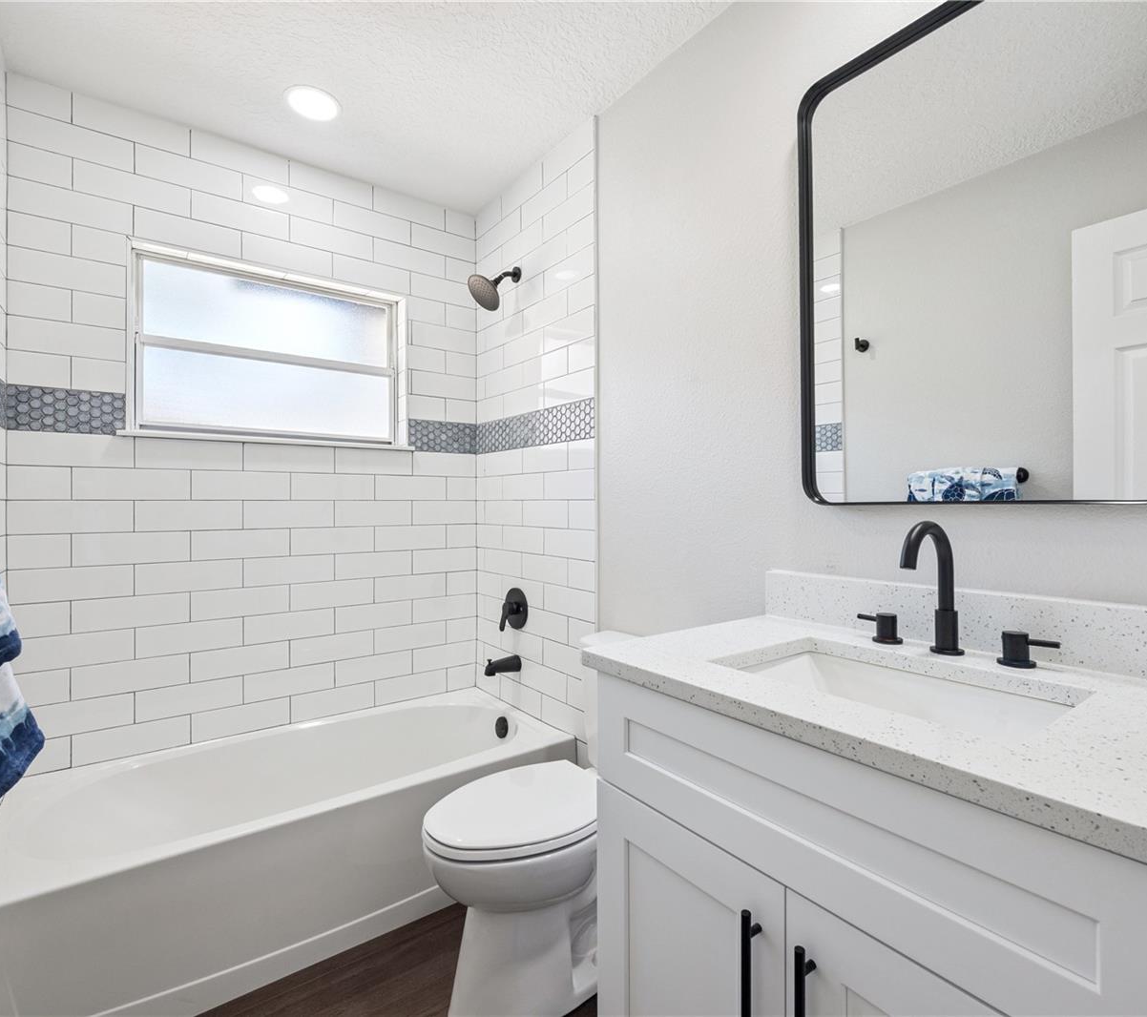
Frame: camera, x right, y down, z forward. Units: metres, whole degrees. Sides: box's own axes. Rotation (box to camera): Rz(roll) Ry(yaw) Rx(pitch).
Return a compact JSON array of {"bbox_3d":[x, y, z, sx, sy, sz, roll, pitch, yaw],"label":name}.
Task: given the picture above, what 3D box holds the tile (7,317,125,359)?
[{"bbox_3d":[-1.533,-0.513,1.806,0.274,0.099,0.009,0,0,-36],"label":"tile"}]

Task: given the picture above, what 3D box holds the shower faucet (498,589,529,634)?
[{"bbox_3d":[-0.251,0.398,2.326,0.068,0.167,0.163,0,0,-37],"label":"shower faucet"}]

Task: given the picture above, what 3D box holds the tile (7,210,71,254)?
[{"bbox_3d":[-1.587,-0.817,1.768,0.142,0.099,0.009,0,0,-36],"label":"tile"}]

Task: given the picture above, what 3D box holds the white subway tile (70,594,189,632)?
[{"bbox_3d":[-1.401,0.328,1.896,0.303,0.099,0.009,0,0,-36],"label":"white subway tile"}]

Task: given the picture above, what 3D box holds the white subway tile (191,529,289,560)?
[{"bbox_3d":[-1.156,0.123,2.074,0.301,0.099,0.009,0,0,-36],"label":"white subway tile"}]

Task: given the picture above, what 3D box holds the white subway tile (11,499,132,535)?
[{"bbox_3d":[-1.525,0.022,1.810,0.296,0.100,0.010,0,0,-36],"label":"white subway tile"}]

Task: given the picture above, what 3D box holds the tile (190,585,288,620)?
[{"bbox_3d":[-1.155,0.328,2.076,0.303,0.099,0.009,0,0,-36],"label":"tile"}]

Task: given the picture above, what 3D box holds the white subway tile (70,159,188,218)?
[{"bbox_3d":[-1.404,-1.018,1.896,0.302,0.099,0.010,0,0,-36],"label":"white subway tile"}]

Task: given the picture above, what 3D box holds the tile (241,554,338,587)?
[{"bbox_3d":[-1.034,0.224,2.166,0.303,0.100,0.010,0,0,-36],"label":"tile"}]

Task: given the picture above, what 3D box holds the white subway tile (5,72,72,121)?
[{"bbox_3d":[-1.586,-1.217,1.765,0.142,0.095,0.010,0,0,-36],"label":"white subway tile"}]

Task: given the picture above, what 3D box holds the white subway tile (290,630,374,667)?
[{"bbox_3d":[-0.911,0.533,2.264,0.304,0.100,0.010,0,0,-36],"label":"white subway tile"}]

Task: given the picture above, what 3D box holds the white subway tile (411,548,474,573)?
[{"bbox_3d":[-0.544,0.223,2.524,0.300,0.100,0.010,0,0,-37],"label":"white subway tile"}]

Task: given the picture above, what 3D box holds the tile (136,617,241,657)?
[{"bbox_3d":[-1.276,0.428,1.981,0.303,0.100,0.010,0,0,-37],"label":"tile"}]

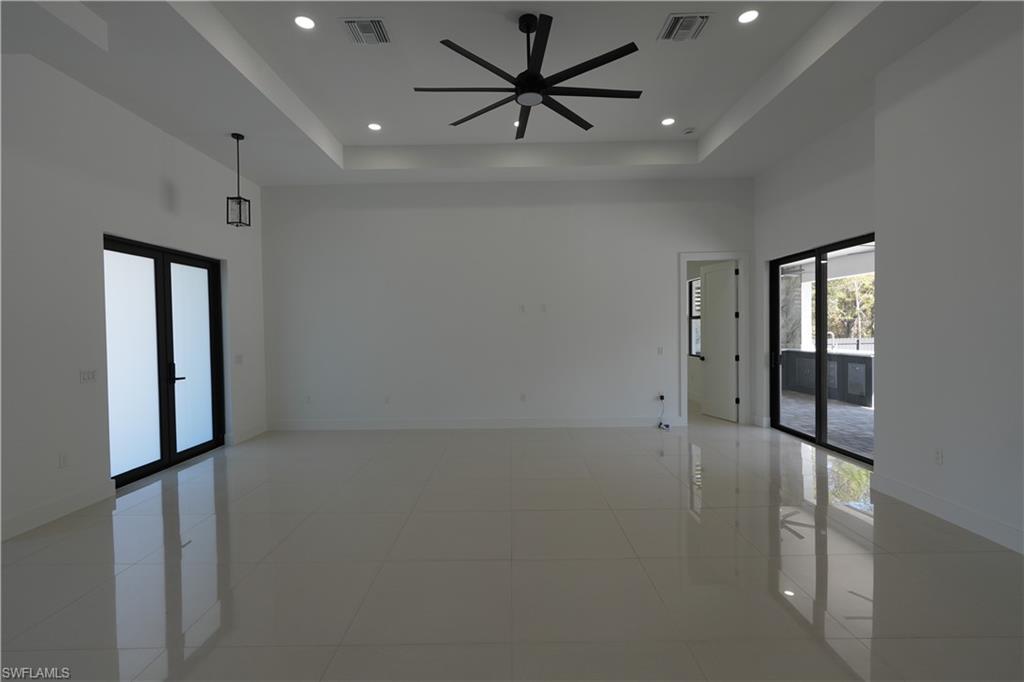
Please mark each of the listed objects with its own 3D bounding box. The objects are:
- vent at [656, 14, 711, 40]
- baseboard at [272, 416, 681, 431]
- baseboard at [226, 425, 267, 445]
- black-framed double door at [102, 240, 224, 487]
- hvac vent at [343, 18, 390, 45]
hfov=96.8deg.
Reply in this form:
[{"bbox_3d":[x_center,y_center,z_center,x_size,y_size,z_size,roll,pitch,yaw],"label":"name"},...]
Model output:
[{"bbox_3d":[1.442,-2.609,3.803,0.335,0.030,0.335,-1,1,0],"label":"vent"},{"bbox_3d":[-0.552,1.245,6.819,6.180,0.155,0.022,-1,1,0],"label":"baseboard"},{"bbox_3d":[-3.666,1.295,6.397,0.025,0.155,0.820,-1,1,0],"label":"baseboard"},{"bbox_3d":[-3.845,0.182,5.088,0.100,2.430,1.850,-1,1,0],"label":"black-framed double door"},{"bbox_3d":[-1.206,-2.572,3.802,0.335,0.030,0.335,-1,1,0],"label":"hvac vent"}]

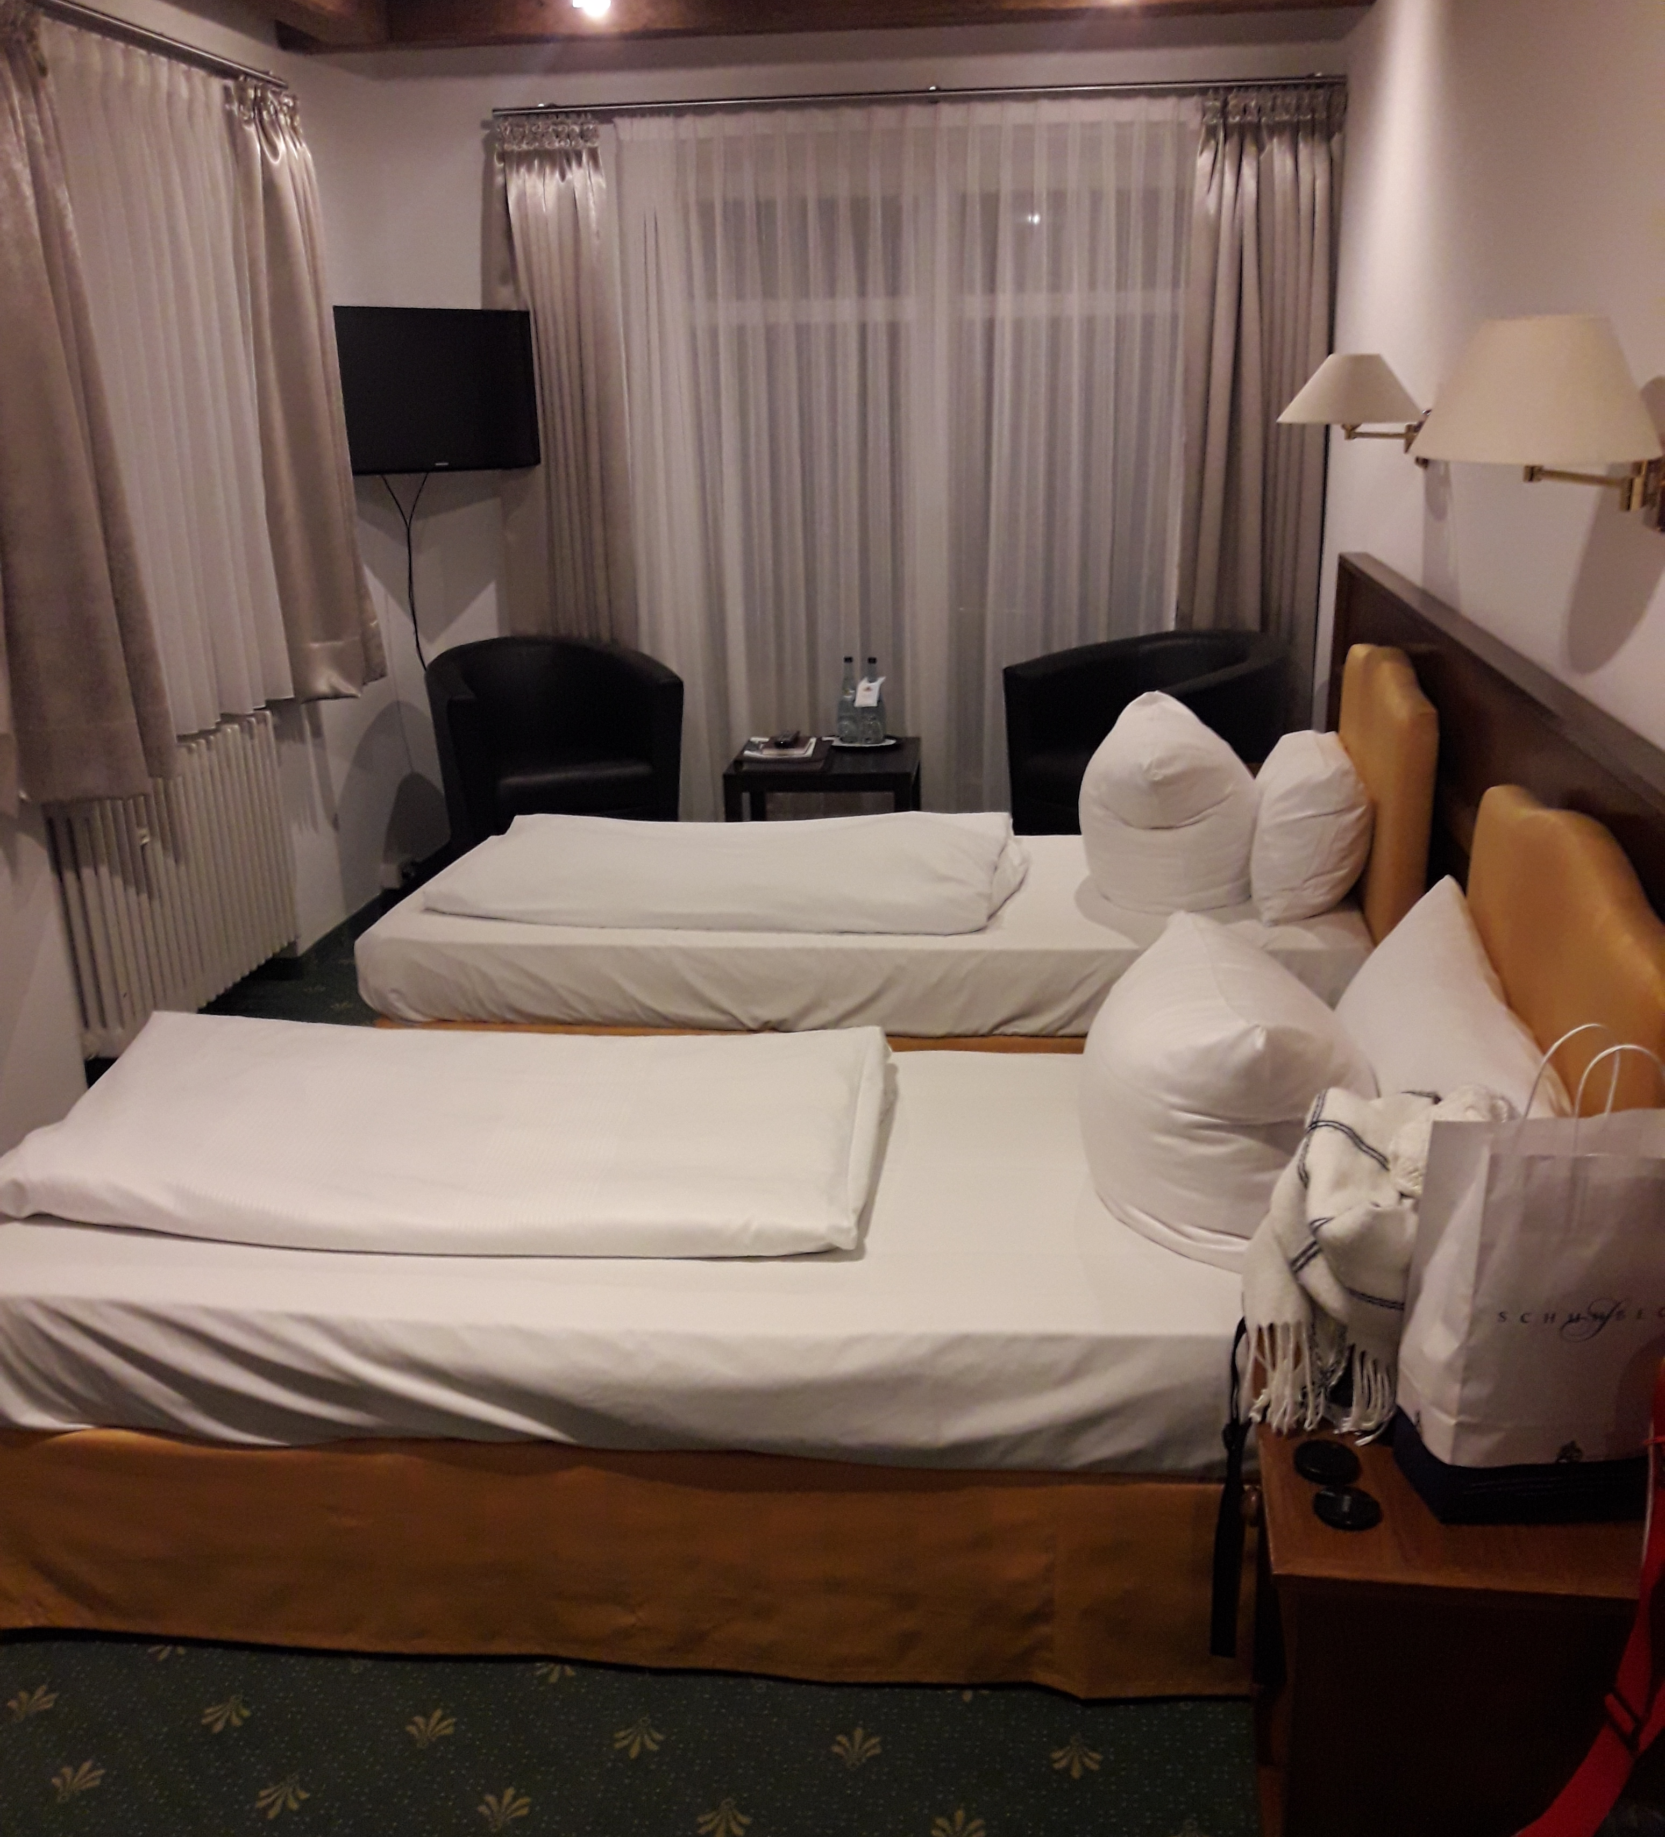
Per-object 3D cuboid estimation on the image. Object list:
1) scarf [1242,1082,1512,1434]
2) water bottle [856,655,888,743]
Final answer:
[{"bbox_3d":[0.565,0.336,1.892,0.270,0.370,0.210,0,17,7],"label":"scarf"},{"bbox_3d":[0.127,-0.678,5.566,0.078,0.265,0.078,0,17,6],"label":"water bottle"}]

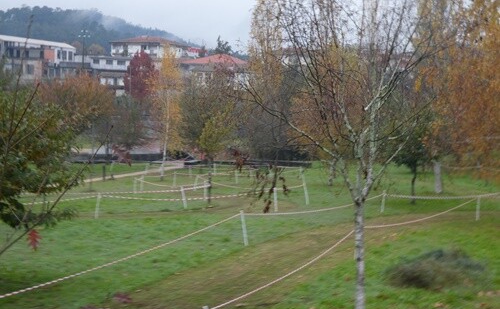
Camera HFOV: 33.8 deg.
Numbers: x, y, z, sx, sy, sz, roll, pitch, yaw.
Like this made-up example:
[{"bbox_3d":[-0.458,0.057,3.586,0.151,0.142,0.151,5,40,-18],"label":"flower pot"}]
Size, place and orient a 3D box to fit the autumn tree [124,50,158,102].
[{"bbox_3d":[-12.920,-7.140,98.000,4.050,10.710,4.000,0,0,0],"label":"autumn tree"}]

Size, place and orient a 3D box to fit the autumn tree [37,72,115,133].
[{"bbox_3d":[-13.140,-2.030,62.000,5.870,8.130,5.800,0,0,0],"label":"autumn tree"}]

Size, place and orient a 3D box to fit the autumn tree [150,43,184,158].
[{"bbox_3d":[-6.960,-3.650,69.000,2.930,11.310,2.900,0,0,0],"label":"autumn tree"}]

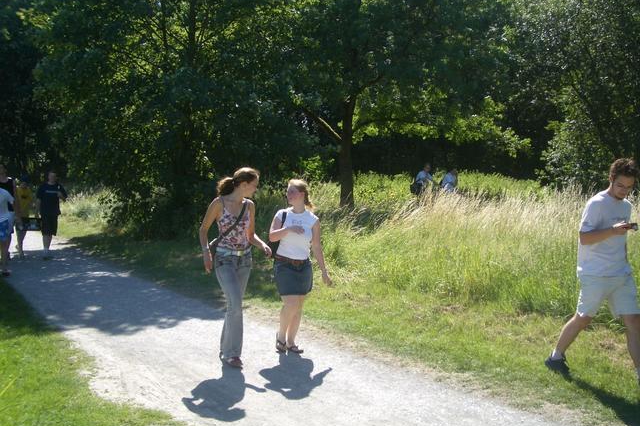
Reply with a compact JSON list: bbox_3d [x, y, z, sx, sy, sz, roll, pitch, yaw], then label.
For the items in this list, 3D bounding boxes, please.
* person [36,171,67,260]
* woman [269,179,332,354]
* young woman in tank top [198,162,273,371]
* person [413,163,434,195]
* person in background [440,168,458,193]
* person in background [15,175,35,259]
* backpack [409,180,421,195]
[{"bbox_3d":[-5.363,0.062,12.946,0.580,1.780,0.400,-2,3,-27],"label":"person"},{"bbox_3d":[-0.189,0.522,6.142,0.550,1.640,0.380,-1,3,-20],"label":"woman"},{"bbox_3d":[-0.731,0.482,5.644,0.560,1.720,0.400,-1,3,-26],"label":"young woman in tank top"},{"bbox_3d":[3.230,-0.656,20.045,0.450,1.750,0.550,1,3,25],"label":"person"},{"bbox_3d":[4.042,-0.571,20.244,0.420,1.700,0.500,1,3,10],"label":"person in background"},{"bbox_3d":[-5.972,0.080,13.143,0.500,1.680,0.380,-2,3,-27],"label":"person in background"},{"bbox_3d":[2.921,-0.788,20.000,0.300,0.480,0.340,0,3,0],"label":"backpack"}]

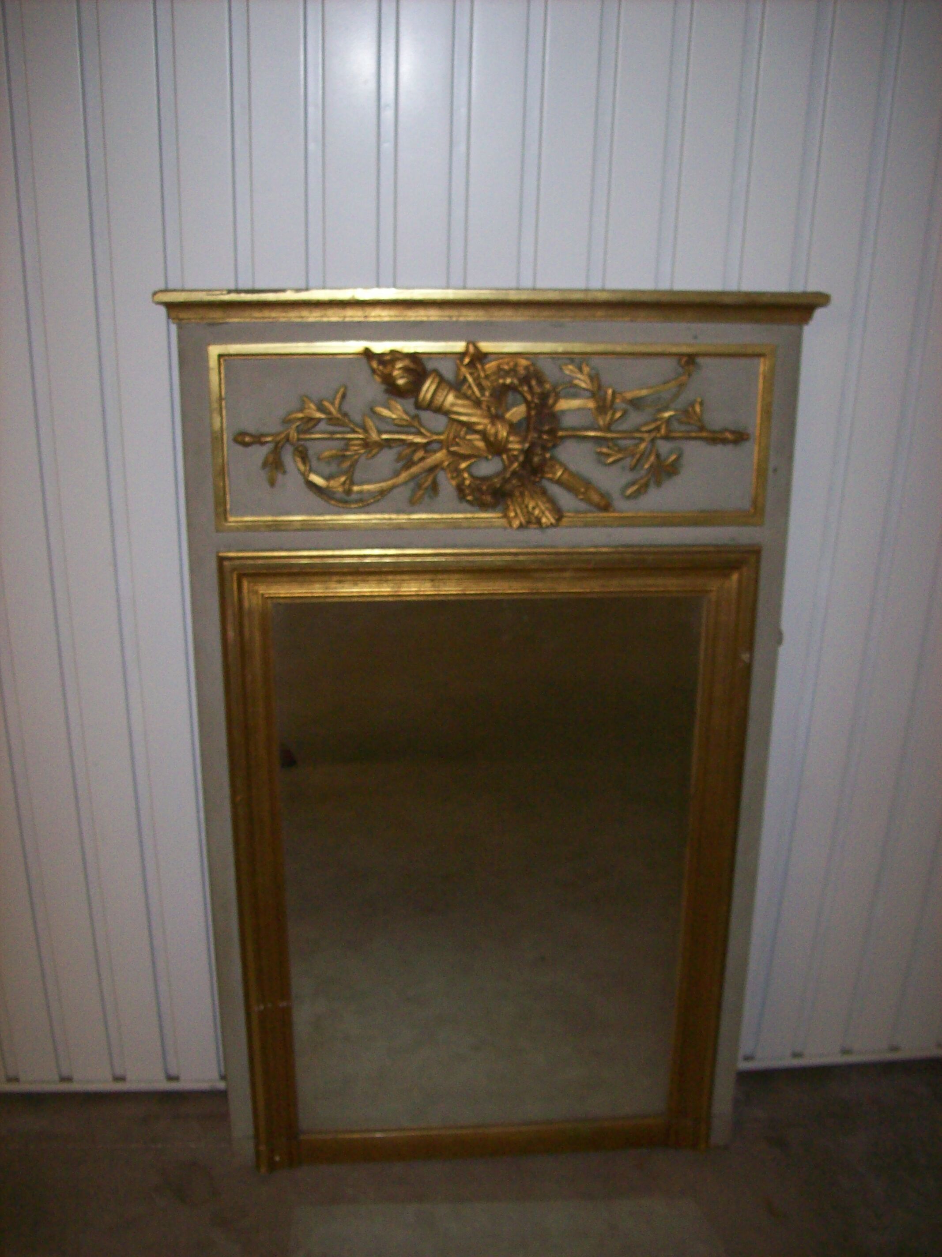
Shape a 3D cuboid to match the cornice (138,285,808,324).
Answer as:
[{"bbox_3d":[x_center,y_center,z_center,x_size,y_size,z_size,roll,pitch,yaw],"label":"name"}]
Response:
[{"bbox_3d":[0.032,-0.405,1.642,0.838,0.043,0.069,-1,18,-4],"label":"cornice"}]

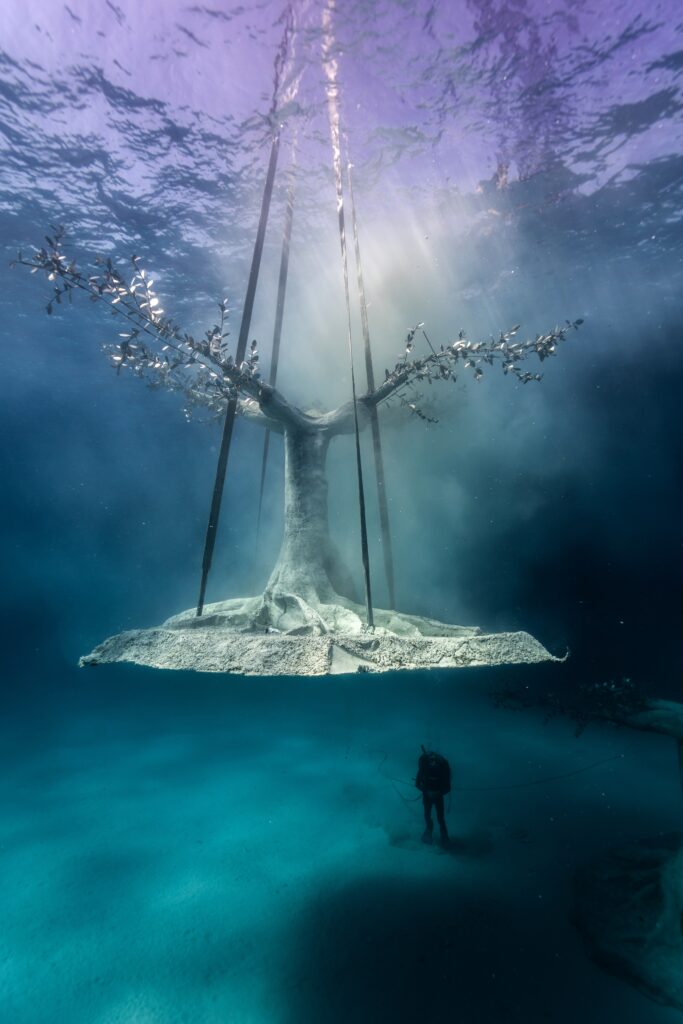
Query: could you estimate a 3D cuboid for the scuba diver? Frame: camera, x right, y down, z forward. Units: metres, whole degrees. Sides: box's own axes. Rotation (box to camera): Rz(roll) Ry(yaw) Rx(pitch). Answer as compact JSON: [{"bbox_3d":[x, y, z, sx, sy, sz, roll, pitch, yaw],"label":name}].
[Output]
[{"bbox_3d":[1.750,5.470,8.750,0.660,1.720,0.650,-1,-12,6],"label":"scuba diver"}]

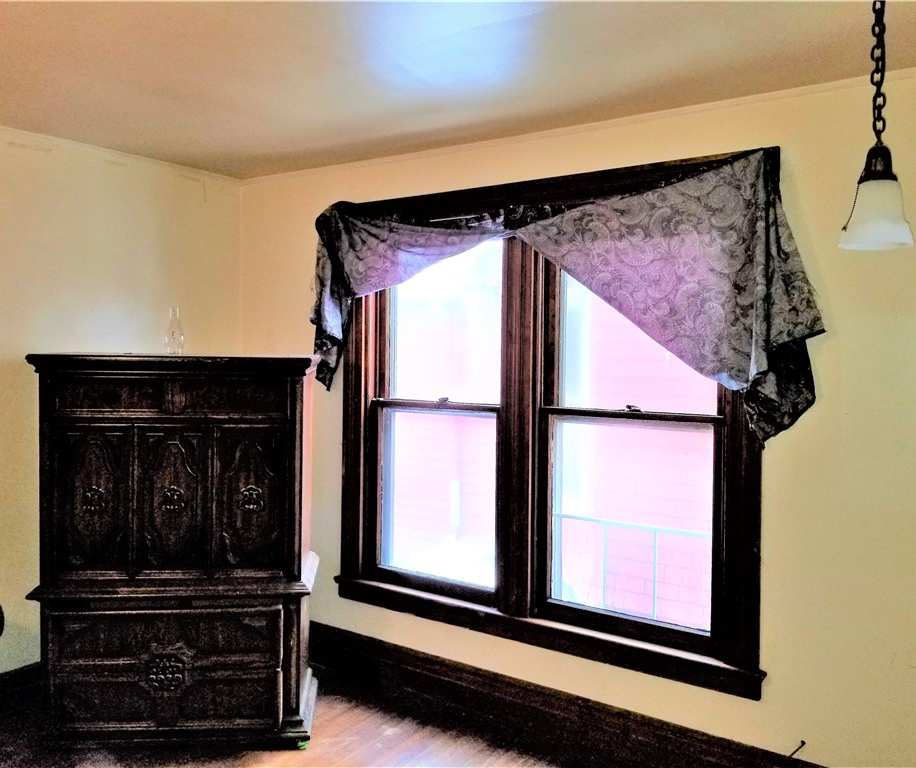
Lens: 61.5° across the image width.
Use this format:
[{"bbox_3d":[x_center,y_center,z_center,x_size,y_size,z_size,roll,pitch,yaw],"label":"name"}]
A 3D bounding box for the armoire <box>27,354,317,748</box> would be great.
[{"bbox_3d":[-1.098,0.644,3.122,1.030,1.514,0.489,1,2,-6],"label":"armoire"}]

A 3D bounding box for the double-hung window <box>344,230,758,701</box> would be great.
[{"bbox_3d":[0.259,0.132,3.088,1.895,1.808,0.124,2,3,34],"label":"double-hung window"}]

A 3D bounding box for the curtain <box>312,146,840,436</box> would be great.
[{"bbox_3d":[0.233,-0.313,2.993,2.142,0.932,0.144,2,3,34],"label":"curtain"}]

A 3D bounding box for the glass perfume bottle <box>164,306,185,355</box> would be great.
[{"bbox_3d":[-1.145,-0.212,3.113,0.073,0.197,0.073,1,2,-6],"label":"glass perfume bottle"}]

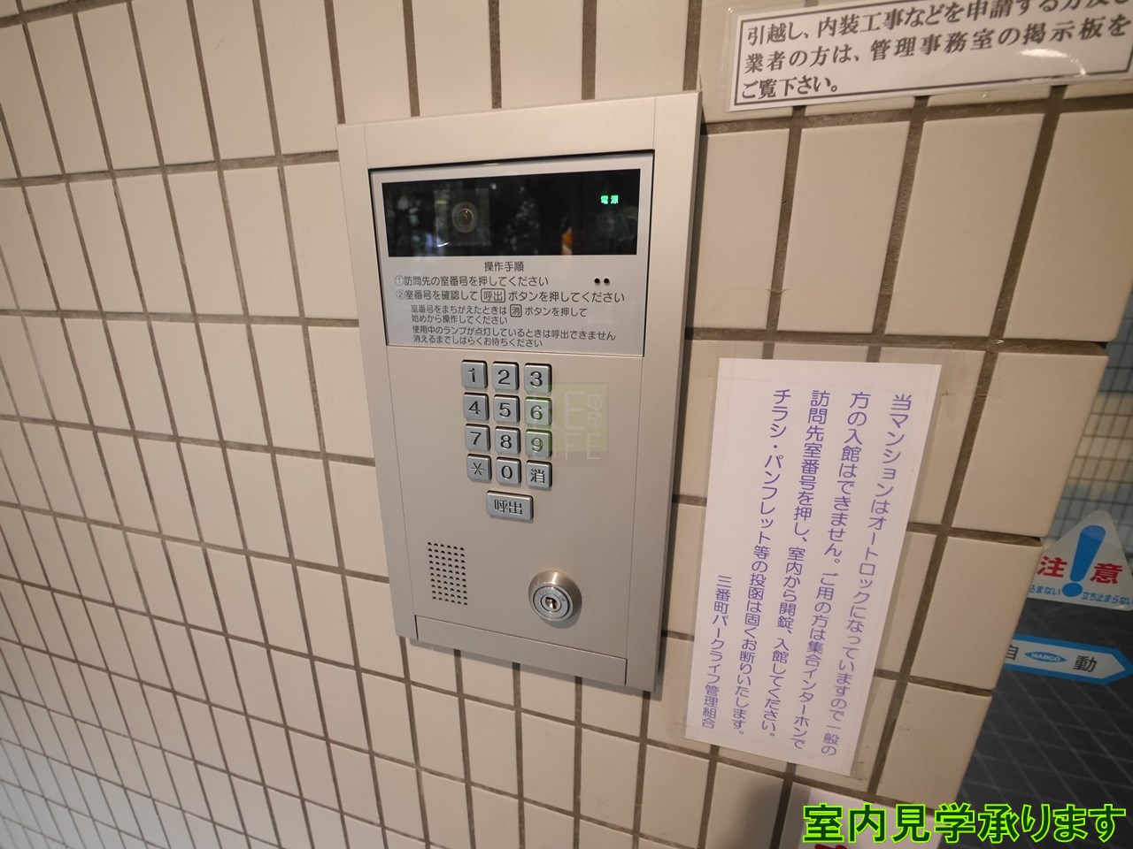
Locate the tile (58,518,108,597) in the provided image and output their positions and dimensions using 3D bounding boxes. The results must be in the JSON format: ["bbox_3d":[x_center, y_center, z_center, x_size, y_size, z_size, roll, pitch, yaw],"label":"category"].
[{"bbox_3d":[-0.495,0.140,0.477,0.045,0.095,0.009,5,17,15],"label":"tile"}]

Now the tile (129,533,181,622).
[{"bbox_3d":[-0.400,0.149,0.450,0.045,0.095,0.008,5,17,15],"label":"tile"}]

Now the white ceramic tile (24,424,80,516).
[{"bbox_3d":[-0.495,0.045,0.448,0.044,0.093,0.008,5,17,15],"label":"white ceramic tile"}]

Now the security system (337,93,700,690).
[{"bbox_3d":[-0.036,0.007,0.290,0.203,0.358,0.020,5,17,14],"label":"security system"}]

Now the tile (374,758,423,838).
[{"bbox_3d":[-0.159,0.359,0.445,0.045,0.095,0.008,5,17,15],"label":"tile"}]

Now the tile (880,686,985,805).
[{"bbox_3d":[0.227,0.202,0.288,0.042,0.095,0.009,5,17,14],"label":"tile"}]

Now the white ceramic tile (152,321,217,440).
[{"bbox_3d":[-0.301,-0.035,0.369,0.045,0.095,0.009,5,17,15],"label":"white ceramic tile"}]

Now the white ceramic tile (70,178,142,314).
[{"bbox_3d":[-0.349,-0.134,0.353,0.044,0.093,0.008,5,17,15],"label":"white ceramic tile"}]

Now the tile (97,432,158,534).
[{"bbox_3d":[-0.398,0.053,0.423,0.045,0.095,0.009,5,17,15],"label":"tile"}]

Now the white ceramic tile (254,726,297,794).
[{"bbox_3d":[-0.305,0.350,0.479,0.045,0.096,0.008,5,17,15],"label":"white ceramic tile"}]

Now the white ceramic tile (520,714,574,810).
[{"bbox_3d":[-0.015,0.277,0.377,0.045,0.095,0.008,5,17,15],"label":"white ceramic tile"}]

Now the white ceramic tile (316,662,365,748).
[{"bbox_3d":[-0.207,0.262,0.429,0.045,0.095,0.008,5,17,15],"label":"white ceramic tile"}]

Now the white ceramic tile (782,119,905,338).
[{"bbox_3d":[0.132,-0.093,0.225,0.045,0.095,0.008,5,17,15],"label":"white ceramic tile"}]

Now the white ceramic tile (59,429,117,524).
[{"bbox_3d":[-0.450,0.050,0.432,0.045,0.096,0.008,5,17,15],"label":"white ceramic tile"}]

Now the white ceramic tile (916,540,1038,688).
[{"bbox_3d":[0.227,0.105,0.258,0.043,0.093,0.008,5,17,15],"label":"white ceramic tile"}]

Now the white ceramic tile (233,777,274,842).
[{"bbox_3d":[-0.354,0.439,0.520,0.045,0.096,0.008,5,17,15],"label":"white ceramic tile"}]

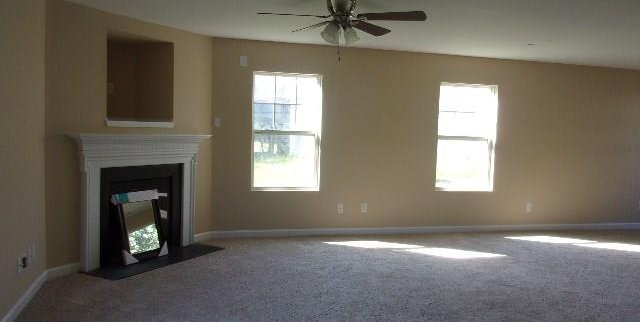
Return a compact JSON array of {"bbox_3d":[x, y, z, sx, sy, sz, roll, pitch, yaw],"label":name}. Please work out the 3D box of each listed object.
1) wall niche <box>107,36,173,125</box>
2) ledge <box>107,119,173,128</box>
[{"bbox_3d":[-2.056,-0.858,5.497,0.505,0.889,0.869,5,5,30],"label":"wall niche"},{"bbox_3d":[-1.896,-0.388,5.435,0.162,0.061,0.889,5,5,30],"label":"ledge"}]

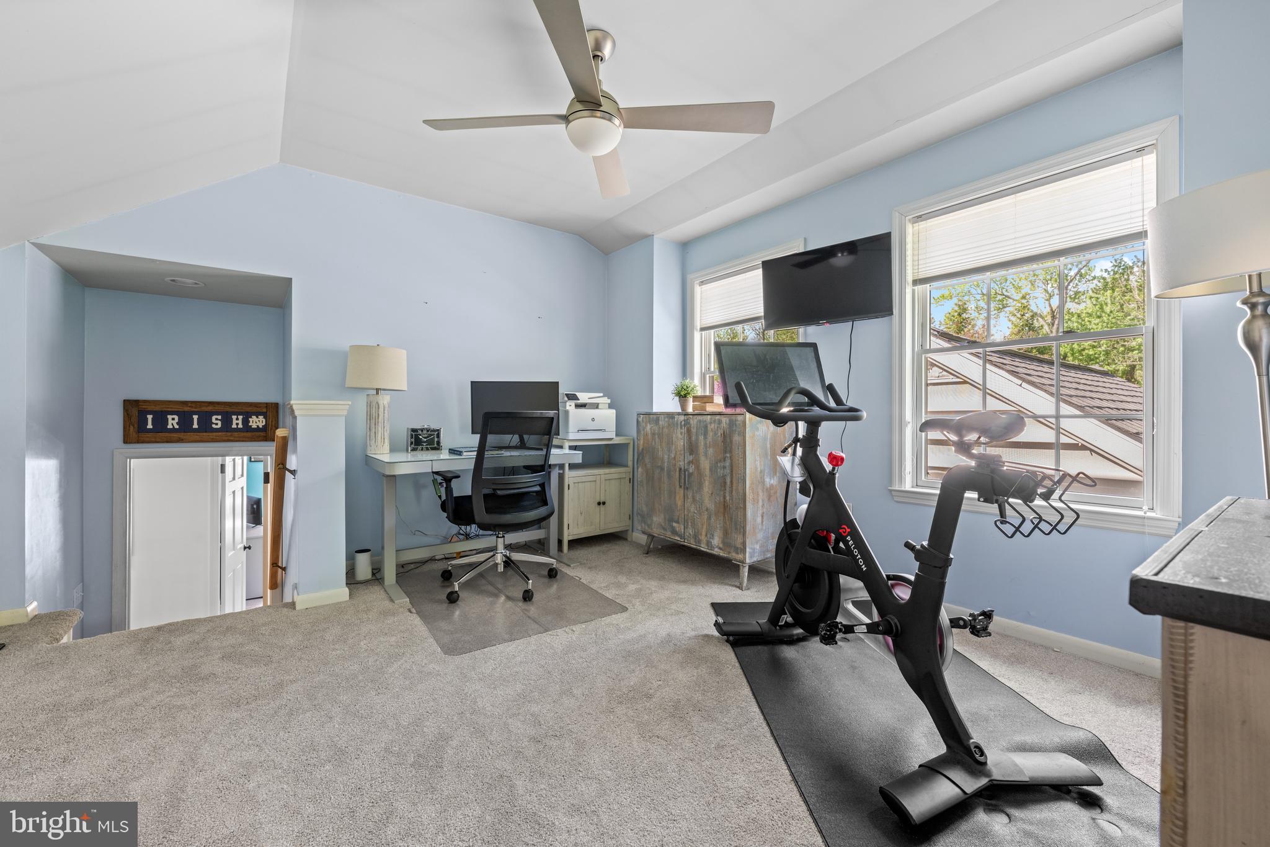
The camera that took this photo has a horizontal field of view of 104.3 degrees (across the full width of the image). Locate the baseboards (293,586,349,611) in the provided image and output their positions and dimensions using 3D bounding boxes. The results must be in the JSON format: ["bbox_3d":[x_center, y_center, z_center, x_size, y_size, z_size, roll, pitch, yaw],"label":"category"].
[{"bbox_3d":[-1.653,0.916,2.616,0.242,0.075,0.030,0,0,-39],"label":"baseboards"}]

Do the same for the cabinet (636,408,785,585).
[{"bbox_3d":[0.510,0.446,3.334,0.486,1.014,0.981,0,0,-39],"label":"cabinet"}]

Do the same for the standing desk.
[{"bbox_3d":[-0.992,0.576,3.172,1.205,0.753,0.596,0,0,-39],"label":"standing desk"}]

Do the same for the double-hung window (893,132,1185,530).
[{"bbox_3d":[1.717,-0.357,2.248,0.110,1.540,1.032,0,0,-39],"label":"double-hung window"}]

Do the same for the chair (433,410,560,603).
[{"bbox_3d":[-0.786,0.452,2.886,0.660,1.020,0.660,0,0,-39],"label":"chair"}]

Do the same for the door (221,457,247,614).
[{"bbox_3d":[-4.030,1.255,5.000,0.040,2.030,0.762,0,0,-27],"label":"door"}]

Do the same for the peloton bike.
[{"bbox_3d":[0.812,0.276,1.827,0.585,1.373,1.443,0,0,-10],"label":"peloton bike"}]

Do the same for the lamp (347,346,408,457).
[{"bbox_3d":[-1.552,-0.129,2.982,0.335,0.669,0.335,0,0,-39],"label":"lamp"}]

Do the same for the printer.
[{"bbox_3d":[-0.438,-0.056,3.926,0.425,0.345,0.410,0,0,-39],"label":"printer"}]

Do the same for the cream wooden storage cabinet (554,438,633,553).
[{"bbox_3d":[-0.381,0.534,3.954,0.649,0.833,0.380,0,0,-39],"label":"cream wooden storage cabinet"}]

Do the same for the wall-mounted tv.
[{"bbox_3d":[1.088,-0.788,2.857,0.726,0.430,0.070,0,6,39],"label":"wall-mounted tv"}]

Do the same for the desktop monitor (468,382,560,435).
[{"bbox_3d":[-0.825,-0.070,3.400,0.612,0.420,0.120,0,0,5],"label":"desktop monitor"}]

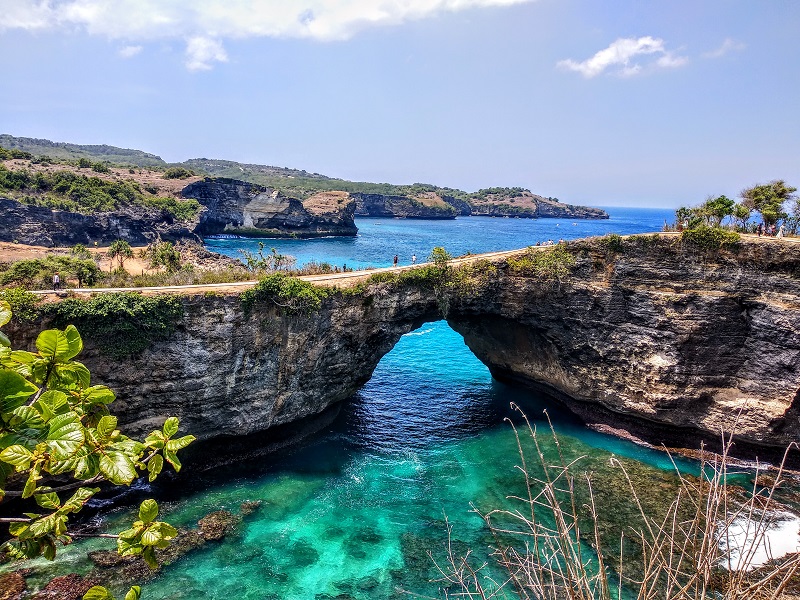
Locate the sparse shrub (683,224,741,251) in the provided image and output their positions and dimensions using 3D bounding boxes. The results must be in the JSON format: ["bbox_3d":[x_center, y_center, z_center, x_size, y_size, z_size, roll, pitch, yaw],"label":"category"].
[{"bbox_3d":[37.651,-7.660,73.000,6.105,2.720,4.200,7,11,27],"label":"sparse shrub"}]

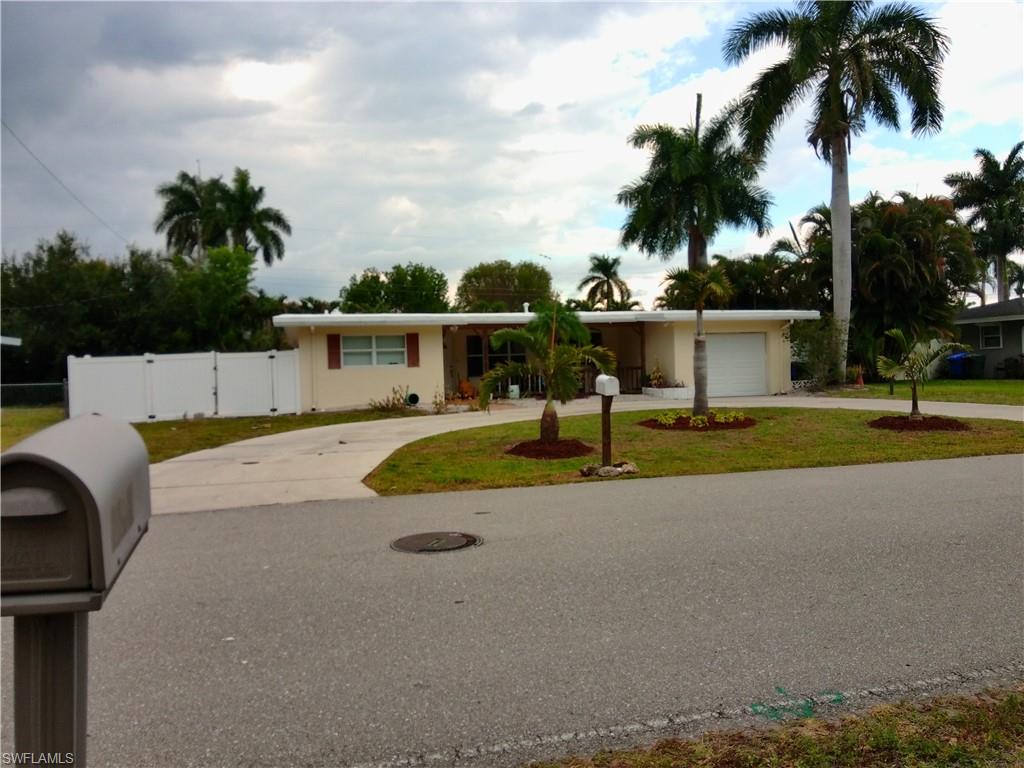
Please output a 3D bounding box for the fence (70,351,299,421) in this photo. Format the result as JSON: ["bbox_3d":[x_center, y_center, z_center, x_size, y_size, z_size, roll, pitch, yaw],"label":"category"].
[{"bbox_3d":[-9.008,0.070,21.450,6.050,1.860,0.130,-2,2,-15],"label":"fence"}]

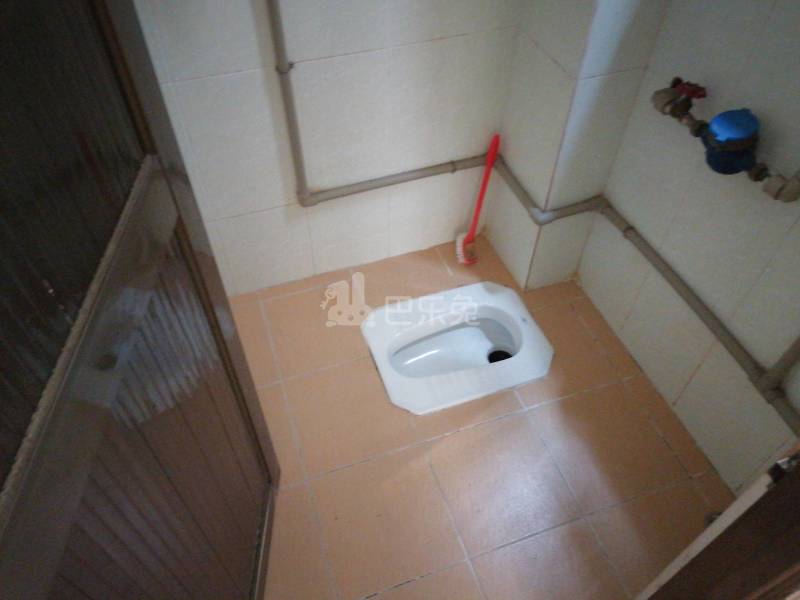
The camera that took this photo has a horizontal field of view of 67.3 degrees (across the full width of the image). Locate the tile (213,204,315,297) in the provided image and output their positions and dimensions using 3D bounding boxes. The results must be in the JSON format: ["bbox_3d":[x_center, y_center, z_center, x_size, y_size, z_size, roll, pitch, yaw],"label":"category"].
[{"bbox_3d":[-0.391,-0.153,1.796,0.249,0.305,0.014,-15,51,-12],"label":"tile"}]

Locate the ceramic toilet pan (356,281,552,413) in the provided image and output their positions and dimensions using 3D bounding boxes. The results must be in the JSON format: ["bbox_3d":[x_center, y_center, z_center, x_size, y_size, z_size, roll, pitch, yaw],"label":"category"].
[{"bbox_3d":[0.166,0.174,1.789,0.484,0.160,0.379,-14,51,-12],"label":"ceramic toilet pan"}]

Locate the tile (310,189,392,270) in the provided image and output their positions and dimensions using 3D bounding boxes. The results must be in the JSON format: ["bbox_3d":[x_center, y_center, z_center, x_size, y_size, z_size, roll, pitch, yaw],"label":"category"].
[{"bbox_3d":[-0.156,-0.214,1.850,0.248,0.305,0.014,-15,51,-12],"label":"tile"}]

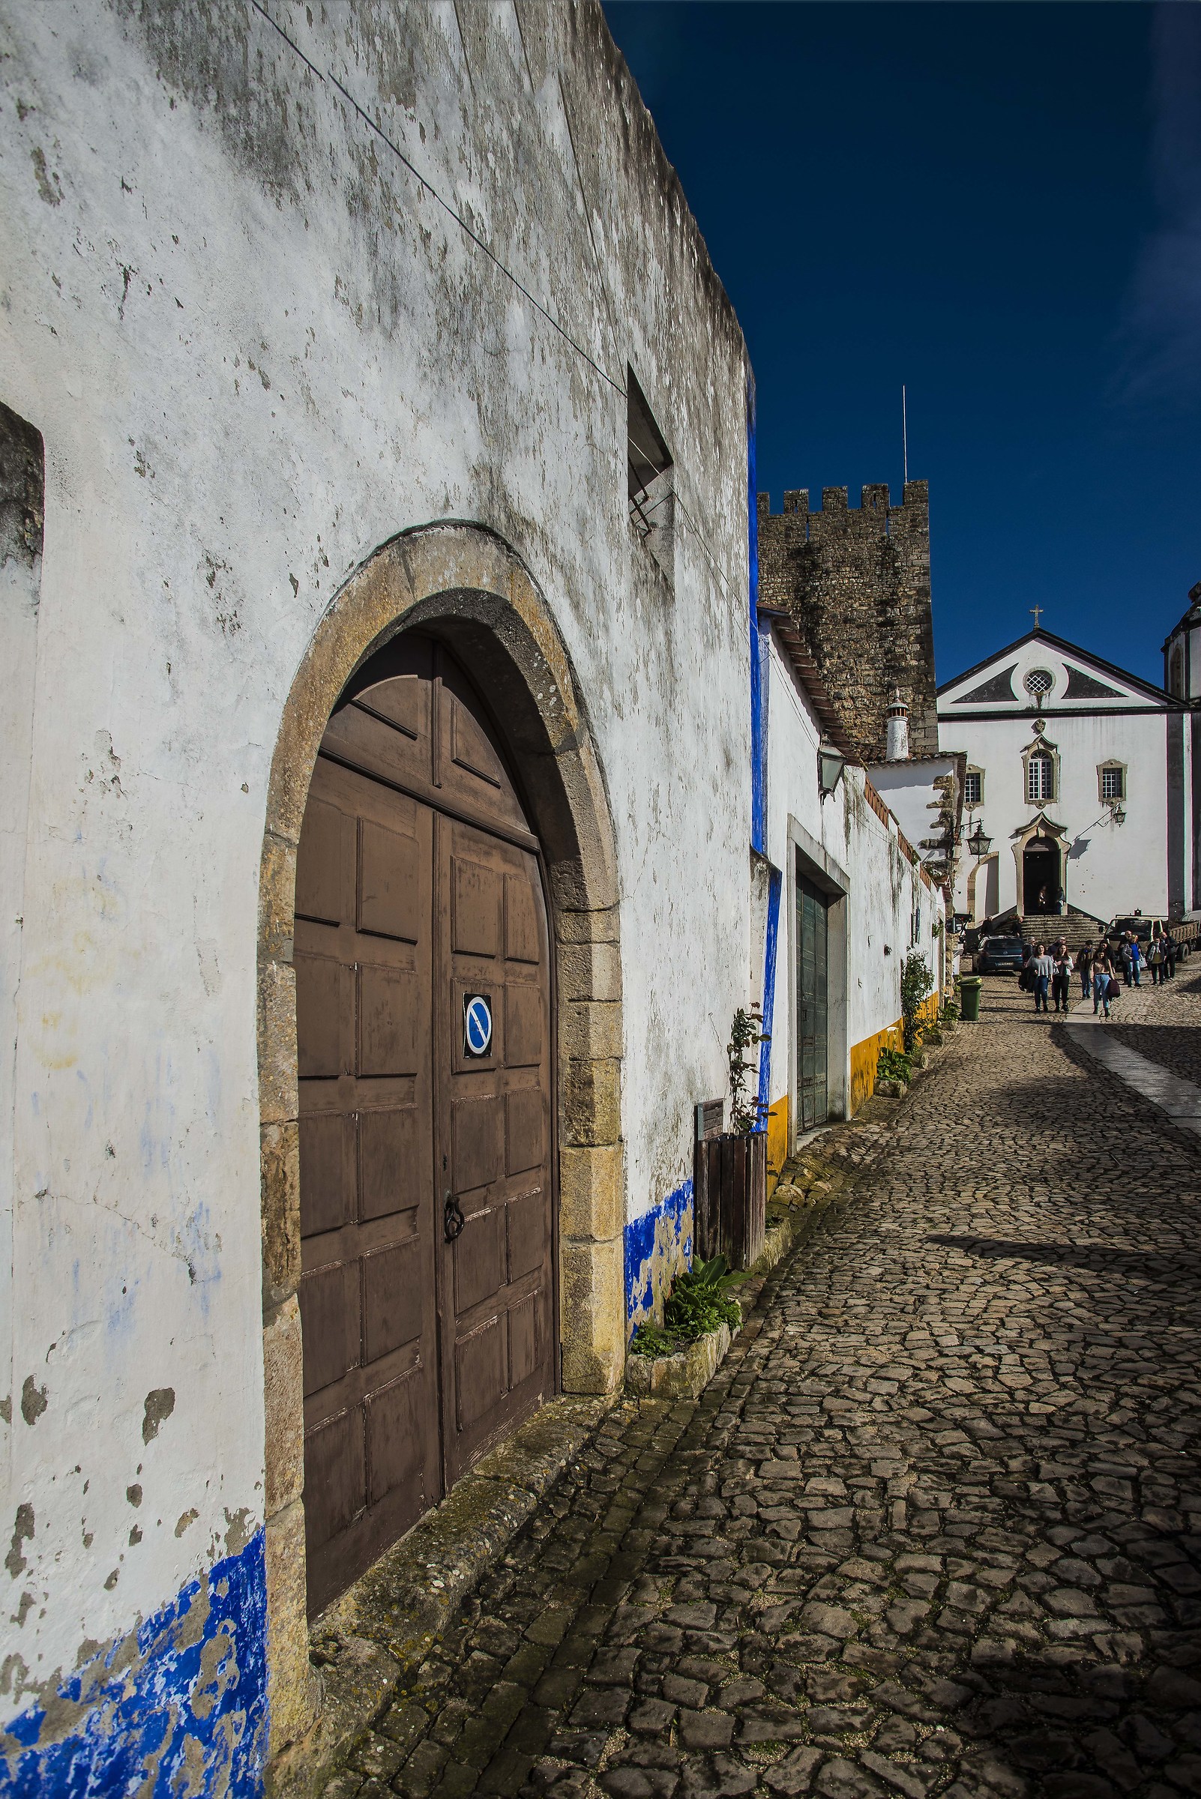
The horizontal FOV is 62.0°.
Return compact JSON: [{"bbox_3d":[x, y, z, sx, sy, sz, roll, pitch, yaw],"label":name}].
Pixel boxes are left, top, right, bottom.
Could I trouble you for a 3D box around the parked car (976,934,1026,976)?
[{"bbox_3d":[16.550,2.294,41.300,1.620,1.460,4.000,-1,-4,14],"label":"parked car"}]

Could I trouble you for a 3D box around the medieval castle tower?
[{"bbox_3d":[11.635,-8.472,50.000,8.600,20.500,8.200,-1,-4,9],"label":"medieval castle tower"}]

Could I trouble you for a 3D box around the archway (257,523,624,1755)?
[{"bbox_3d":[-0.390,0.430,2.900,0.350,2.720,2.200,-2,-4,20],"label":"archway"}]

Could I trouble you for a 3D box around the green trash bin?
[{"bbox_3d":[7.988,2.141,21.600,0.530,0.940,0.470,-2,-4,31],"label":"green trash bin"}]

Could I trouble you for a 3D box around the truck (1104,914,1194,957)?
[{"bbox_3d":[23.255,1.636,42.300,5.000,2.080,1.800,3,-5,-42],"label":"truck"}]

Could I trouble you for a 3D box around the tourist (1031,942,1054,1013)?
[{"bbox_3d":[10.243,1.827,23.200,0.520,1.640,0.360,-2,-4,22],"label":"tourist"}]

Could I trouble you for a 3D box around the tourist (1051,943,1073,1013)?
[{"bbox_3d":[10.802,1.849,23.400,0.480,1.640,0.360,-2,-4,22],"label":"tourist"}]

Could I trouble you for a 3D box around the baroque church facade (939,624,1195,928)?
[{"bbox_3d":[22.545,-6.000,50.500,13.500,15.200,2.500,-1,-4,9],"label":"baroque church facade"}]

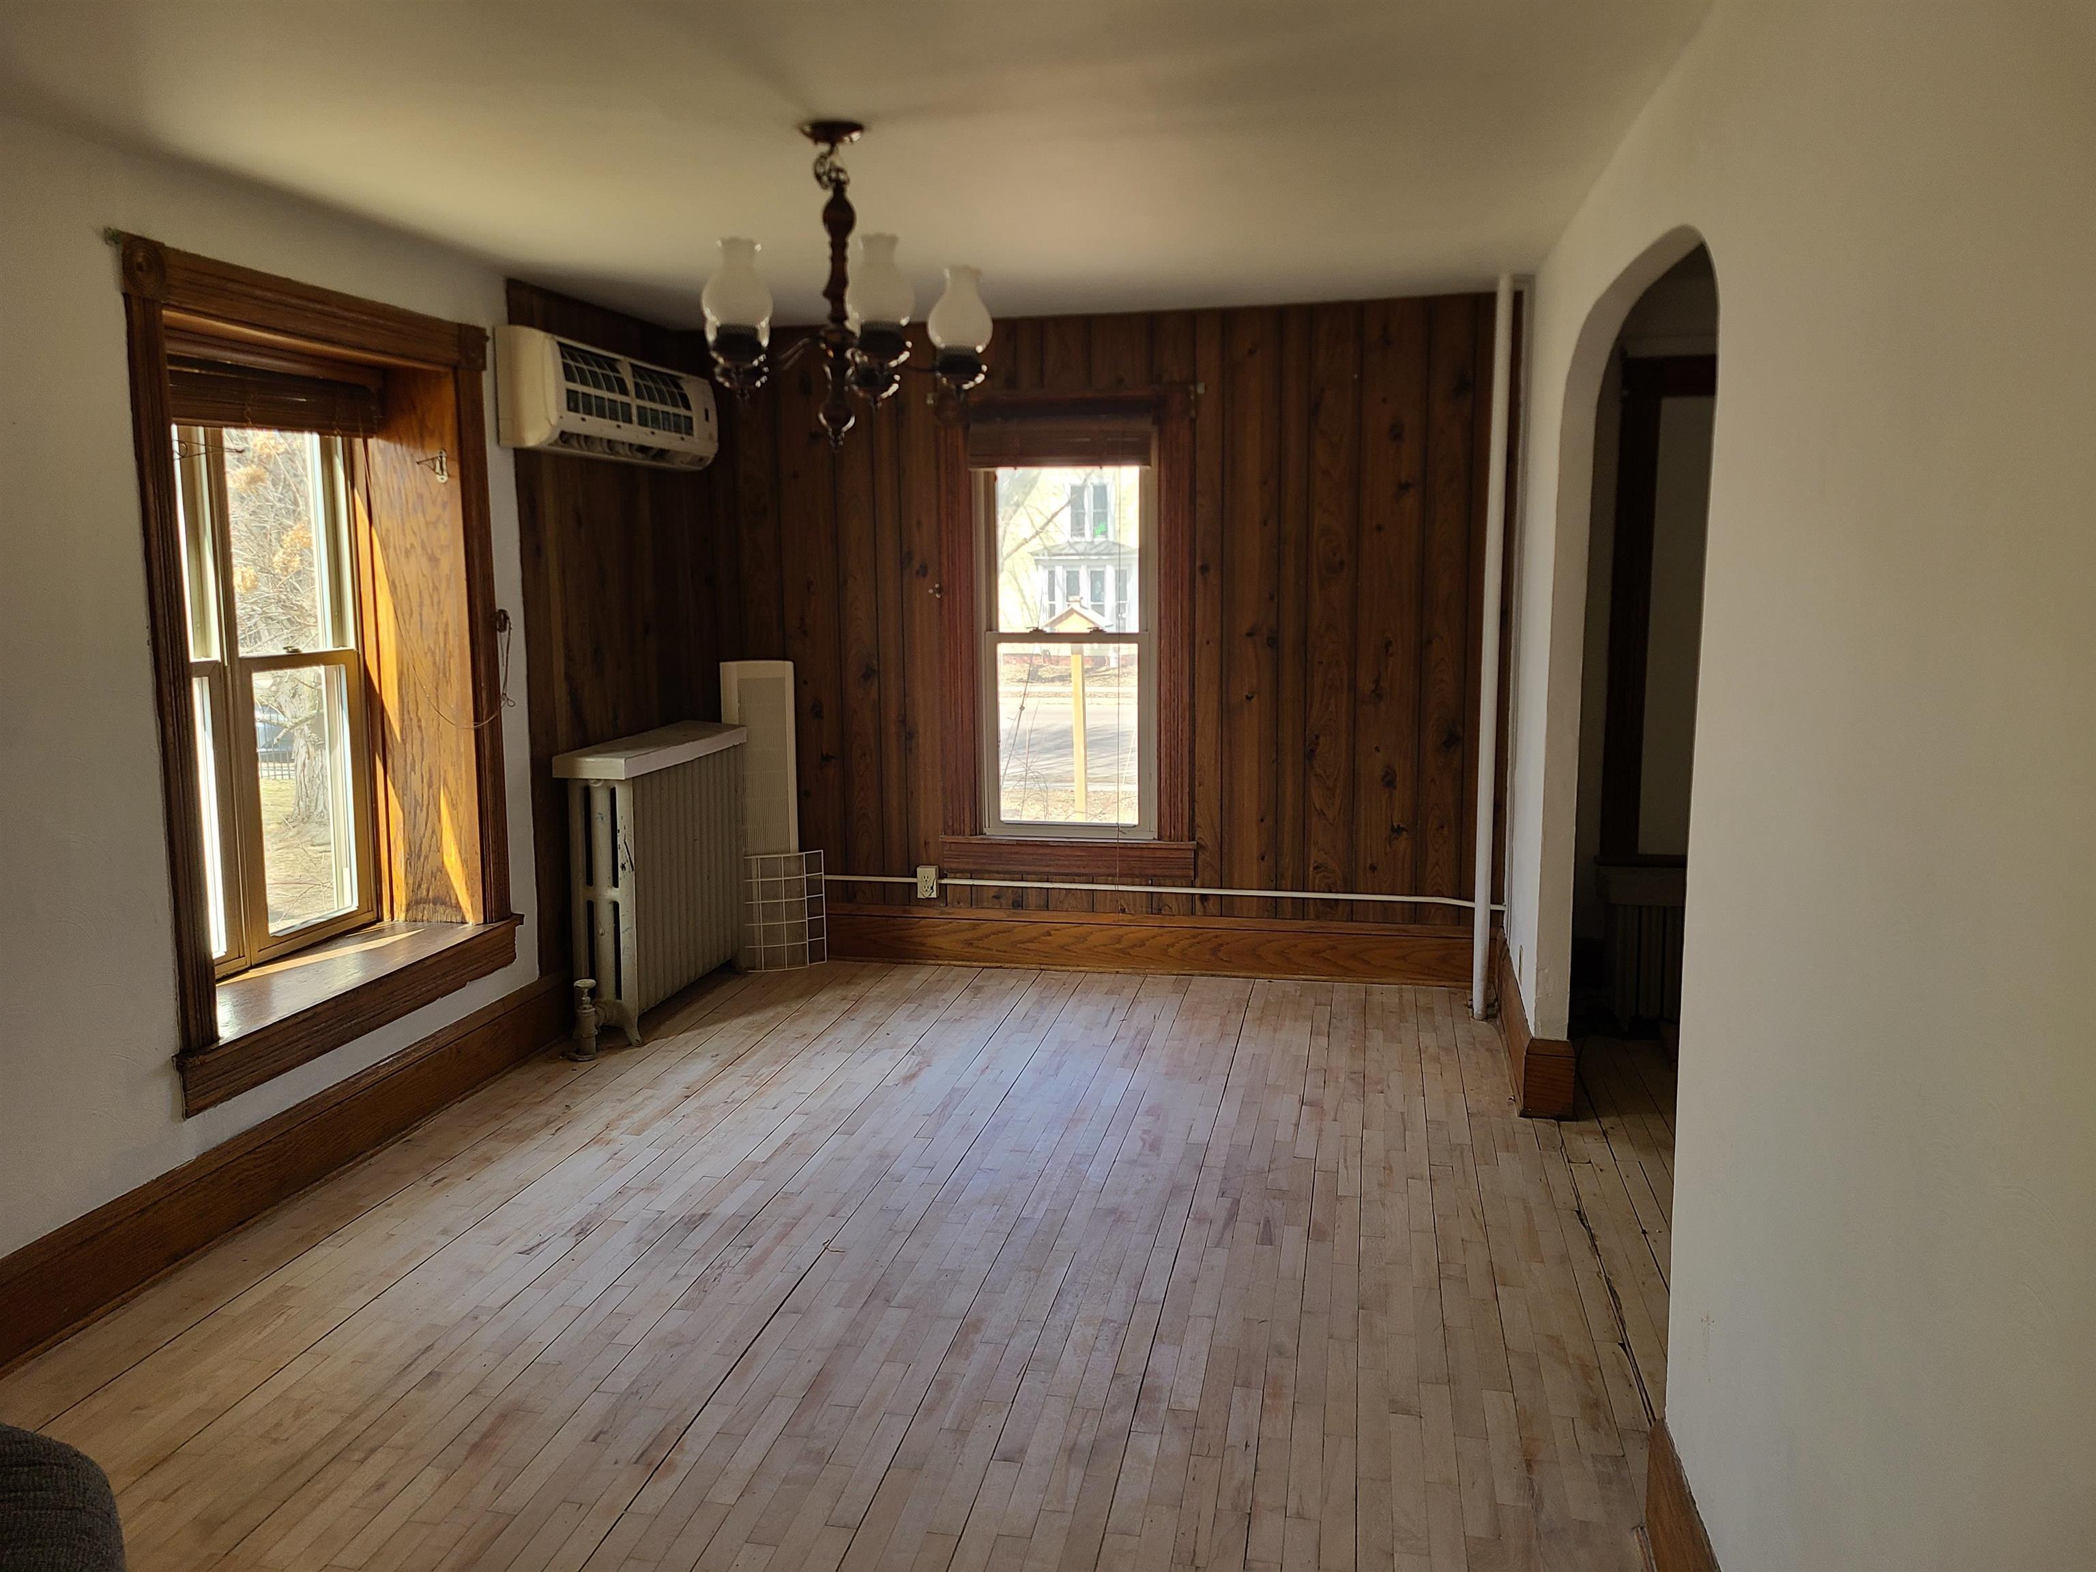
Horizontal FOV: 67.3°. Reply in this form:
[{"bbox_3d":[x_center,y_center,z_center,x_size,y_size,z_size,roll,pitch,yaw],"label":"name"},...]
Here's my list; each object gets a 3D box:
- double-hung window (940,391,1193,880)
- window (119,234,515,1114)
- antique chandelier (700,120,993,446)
[{"bbox_3d":[0.077,-0.561,5.973,0.972,1.837,0.148,1,8,11],"label":"double-hung window"},{"bbox_3d":[-1.988,-0.306,4.150,0.404,1.928,1.454,1,8,11],"label":"window"},{"bbox_3d":[-0.431,-1.065,3.361,0.607,0.662,0.616,1,8,11],"label":"antique chandelier"}]

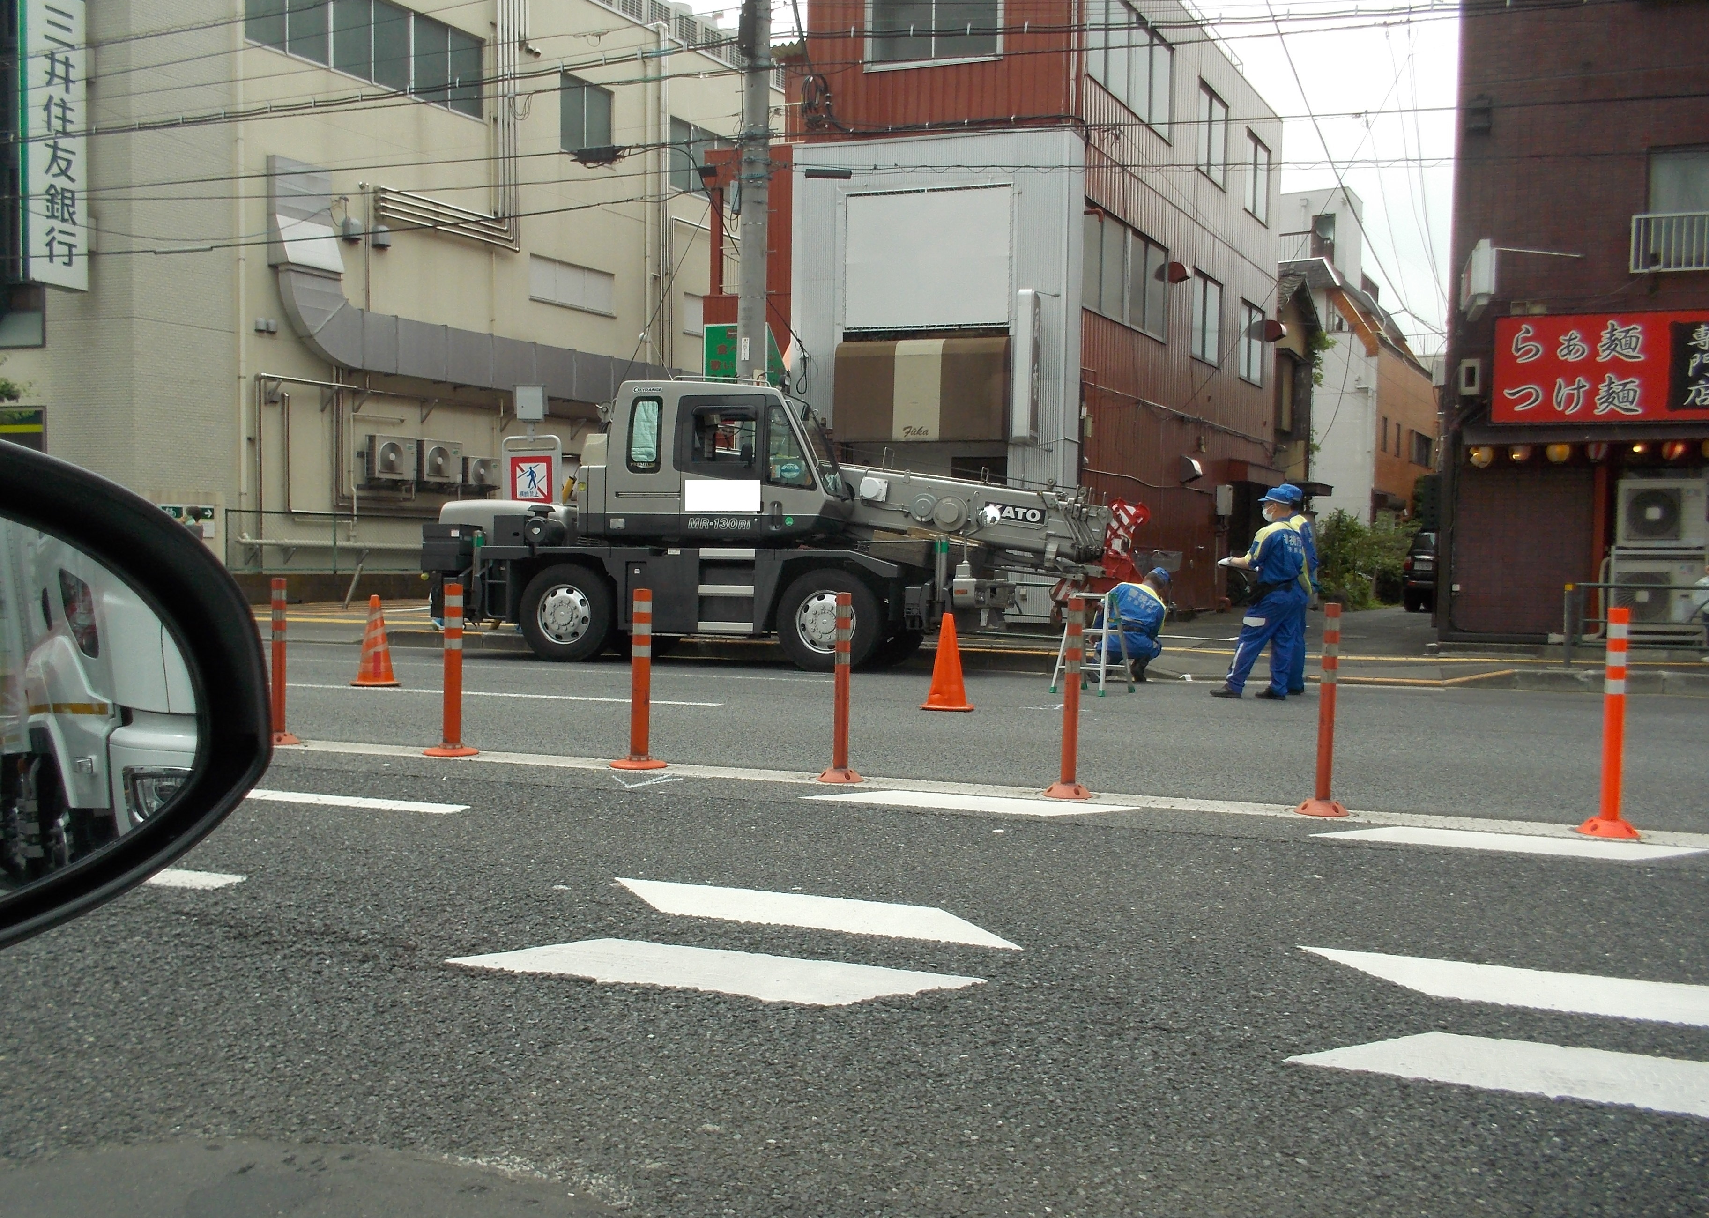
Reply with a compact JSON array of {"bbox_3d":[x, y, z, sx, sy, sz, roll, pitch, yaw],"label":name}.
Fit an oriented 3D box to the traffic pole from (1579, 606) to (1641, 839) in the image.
[{"bbox_3d":[2.726,0.407,5.160,0.215,0.800,0.215,2,3,19],"label":"traffic pole"}]

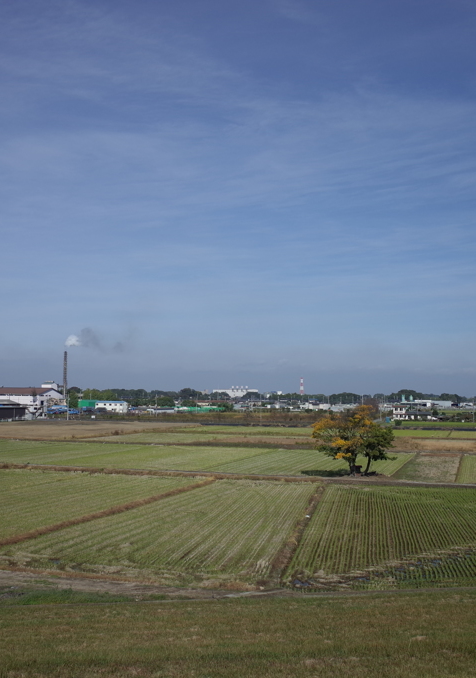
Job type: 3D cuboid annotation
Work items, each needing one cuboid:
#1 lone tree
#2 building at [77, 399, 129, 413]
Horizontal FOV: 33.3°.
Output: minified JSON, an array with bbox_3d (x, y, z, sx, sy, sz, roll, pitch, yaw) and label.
[{"bbox_3d":[16.818,14.649,115.762,11.910,10.310,11.000,0,-4,8],"label":"lone tree"},{"bbox_3d":[-86.314,43.242,507.619,33.000,7.900,8.500,-1,-4,17],"label":"building"}]

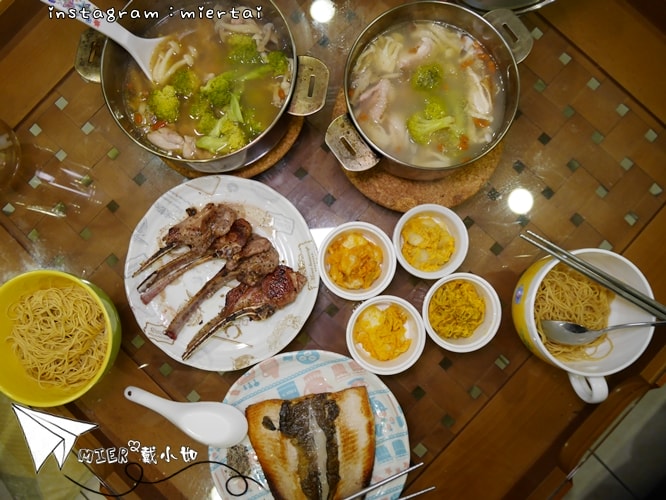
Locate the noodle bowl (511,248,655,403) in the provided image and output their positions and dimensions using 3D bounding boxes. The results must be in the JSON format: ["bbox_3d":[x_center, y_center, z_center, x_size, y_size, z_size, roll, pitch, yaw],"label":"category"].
[{"bbox_3d":[0.254,0.079,0.487,0.126,0.073,0.156,-7,85,0],"label":"noodle bowl"}]

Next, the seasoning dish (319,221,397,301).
[{"bbox_3d":[0.027,0.013,0.513,0.083,0.041,0.083,0,85,1],"label":"seasoning dish"}]

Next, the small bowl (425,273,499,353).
[{"bbox_3d":[0.136,0.067,0.507,0.083,0.041,0.083,0,85,1],"label":"small bowl"}]

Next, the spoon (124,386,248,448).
[{"bbox_3d":[-0.154,0.171,0.500,0.134,0.045,0.047,18,86,2],"label":"spoon"}]

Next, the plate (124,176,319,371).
[{"bbox_3d":[-0.123,0.025,0.524,0.217,0.022,0.217,0,85,1],"label":"plate"}]

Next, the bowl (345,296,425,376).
[{"bbox_3d":[0.056,0.091,0.506,0.083,0.041,0.083,0,85,1],"label":"bowl"}]

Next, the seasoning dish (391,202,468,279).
[{"bbox_3d":[0.105,-0.007,0.514,0.080,0.039,0.080,0,85,1],"label":"seasoning dish"}]

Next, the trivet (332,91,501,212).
[{"bbox_3d":[0.097,-0.140,0.539,0.197,0.012,0.197,0,85,1],"label":"trivet"}]

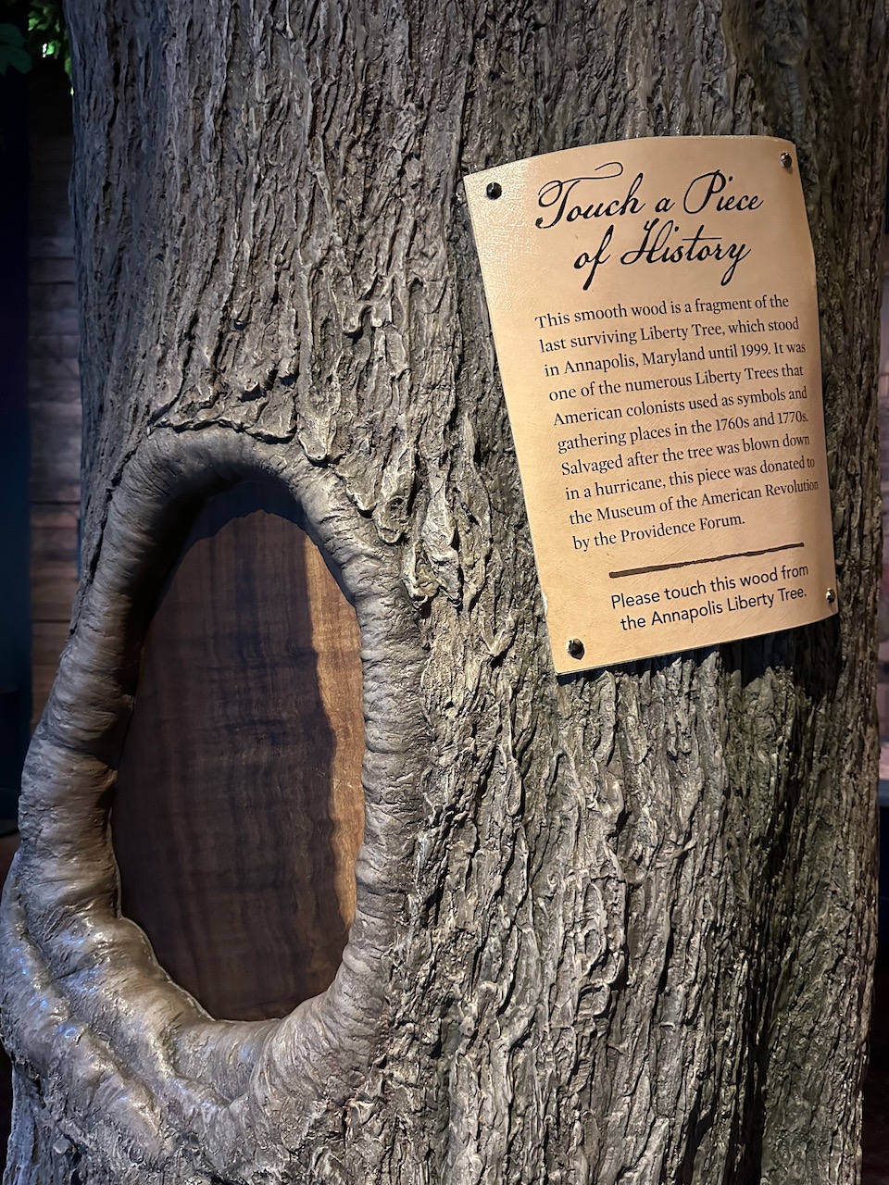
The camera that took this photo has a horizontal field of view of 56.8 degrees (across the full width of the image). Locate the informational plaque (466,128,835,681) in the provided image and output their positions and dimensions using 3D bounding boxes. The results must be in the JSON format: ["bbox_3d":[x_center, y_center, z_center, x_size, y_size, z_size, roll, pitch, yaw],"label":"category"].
[{"bbox_3d":[0.182,-0.151,0.638,0.279,0.387,0.040,-9,0,-16],"label":"informational plaque"}]

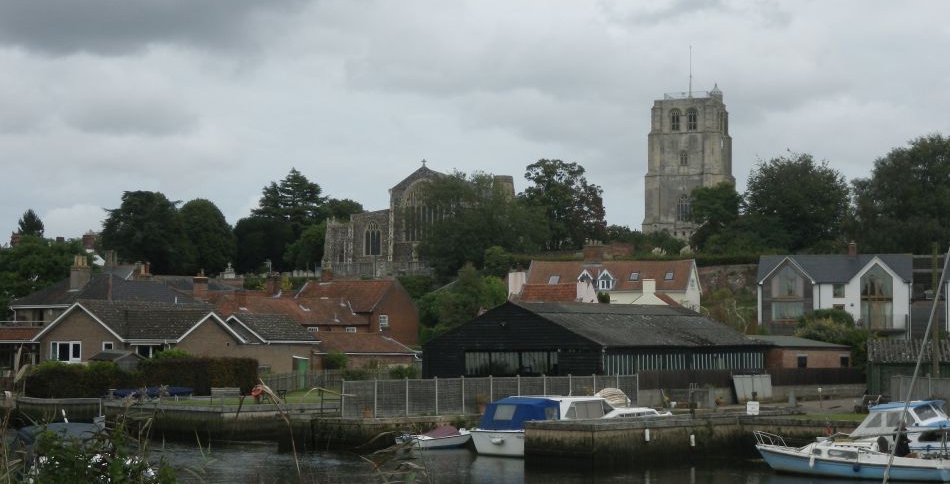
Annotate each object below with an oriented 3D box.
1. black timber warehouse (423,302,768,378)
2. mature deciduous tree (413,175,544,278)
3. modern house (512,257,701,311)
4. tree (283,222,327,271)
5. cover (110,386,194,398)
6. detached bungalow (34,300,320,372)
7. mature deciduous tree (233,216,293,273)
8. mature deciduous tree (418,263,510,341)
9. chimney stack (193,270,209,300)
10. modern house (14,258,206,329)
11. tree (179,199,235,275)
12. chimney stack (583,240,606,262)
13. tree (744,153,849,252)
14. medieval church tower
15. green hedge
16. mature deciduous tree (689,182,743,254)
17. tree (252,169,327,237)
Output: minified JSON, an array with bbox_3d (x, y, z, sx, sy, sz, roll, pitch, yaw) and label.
[{"bbox_3d":[7.729,6.820,99.865,15.000,5.700,16.800,-3,-5,44],"label":"black timber warehouse"},{"bbox_3d":[0.856,-1.795,205.564,17.114,15.049,16.258,0,-4,0],"label":"mature deciduous tree"},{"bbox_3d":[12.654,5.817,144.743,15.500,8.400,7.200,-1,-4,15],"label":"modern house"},{"bbox_3d":[-26.941,0.936,247.743,7.500,8.400,7.500,0,-4,0],"label":"tree"},{"bbox_3d":[-19.231,8.915,93.115,5.000,0.800,1.800,-1,-4,17],"label":"cover"},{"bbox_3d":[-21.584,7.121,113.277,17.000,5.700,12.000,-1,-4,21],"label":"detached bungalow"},{"bbox_3d":[-30.545,0.569,224.449,8.624,8.786,8.193,0,-4,0],"label":"mature deciduous tree"},{"bbox_3d":[-1.061,5.882,129.750,7.400,8.200,6.800,0,-4,0],"label":"mature deciduous tree"},{"bbox_3d":[-24.618,3.813,139.918,1.250,2.700,0.900,0,-4,5],"label":"chimney stack"},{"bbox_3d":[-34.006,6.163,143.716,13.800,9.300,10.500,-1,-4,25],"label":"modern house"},{"bbox_3d":[-39.442,-0.522,228.530,8.488,11.442,8.064,0,-4,0],"label":"tree"},{"bbox_3d":[10.998,0.966,144.927,1.700,2.400,1.000,-1,-4,15],"label":"chimney stack"},{"bbox_3d":[39.263,-4.350,190.700,12.701,12.993,12.066,0,-4,0],"label":"tree"},{"bbox_3d":[39.943,-12.538,289.023,15.200,32.000,15.200,-1,-4,16],"label":"medieval church tower"},{"bbox_3d":[-20.965,8.429,98.158,15.800,2.500,1.700,-1,-4,16],"label":"green hedge"},{"bbox_3d":[30.592,-2.997,198.628,6.869,9.443,6.526,0,-4,0],"label":"mature deciduous tree"},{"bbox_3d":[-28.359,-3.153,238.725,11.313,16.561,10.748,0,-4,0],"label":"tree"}]

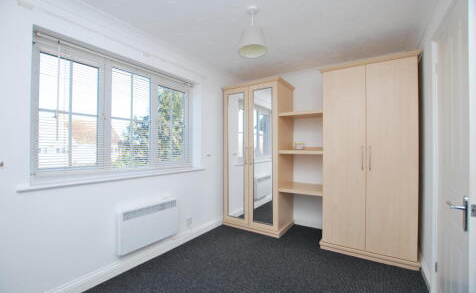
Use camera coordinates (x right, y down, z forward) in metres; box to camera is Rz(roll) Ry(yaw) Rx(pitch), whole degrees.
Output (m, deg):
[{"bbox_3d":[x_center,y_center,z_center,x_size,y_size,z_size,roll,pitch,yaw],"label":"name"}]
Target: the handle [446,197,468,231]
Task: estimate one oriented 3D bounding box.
[{"bbox_3d":[1.051,0.312,0.960,0.060,0.160,0.118,0,-1,38],"label":"handle"}]

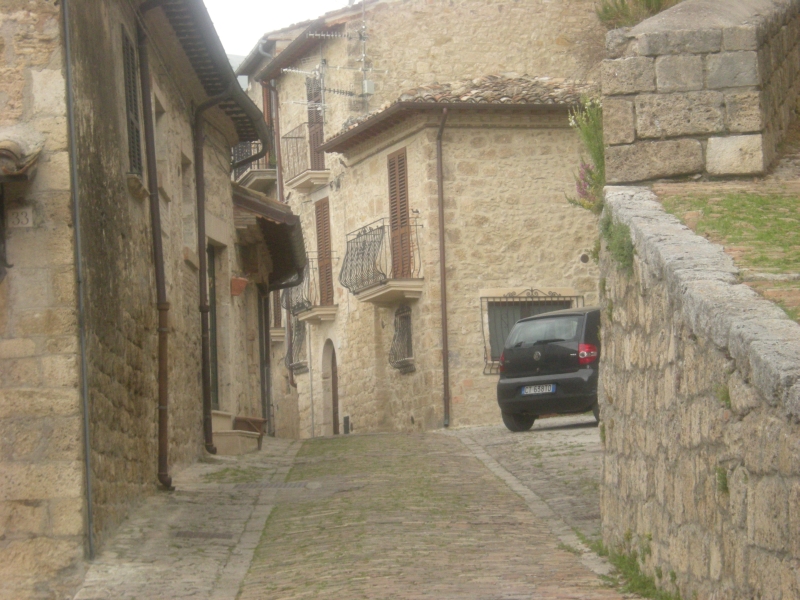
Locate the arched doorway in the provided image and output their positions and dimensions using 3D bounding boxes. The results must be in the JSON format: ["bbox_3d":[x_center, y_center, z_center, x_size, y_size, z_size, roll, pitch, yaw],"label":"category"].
[{"bbox_3d":[-1.107,1.586,41.790,0.257,1.809,0.904,0,-7,-20],"label":"arched doorway"}]

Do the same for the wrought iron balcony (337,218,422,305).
[{"bbox_3d":[-0.281,-0.675,38.106,0.709,1.028,1.768,0,-7,-20],"label":"wrought iron balcony"}]

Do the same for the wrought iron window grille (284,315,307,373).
[{"bbox_3d":[-2.171,0.872,48.373,0.240,1.034,0.860,-1,-7,-19],"label":"wrought iron window grille"}]

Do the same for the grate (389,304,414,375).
[{"bbox_3d":[0.003,0.630,38.078,0.185,1.120,0.771,0,-7,-20],"label":"grate"}]

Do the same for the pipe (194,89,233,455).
[{"bbox_3d":[-2.200,-0.369,28.721,0.470,4.458,0.120,-4,-6,5],"label":"pipe"}]

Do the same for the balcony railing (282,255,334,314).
[{"bbox_3d":[-1.815,-0.321,46.548,0.740,1.057,1.330,-1,-7,-19],"label":"balcony railing"}]

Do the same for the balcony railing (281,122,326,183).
[{"bbox_3d":[-1.886,-2.922,47.020,0.470,0.923,1.480,-1,-7,-19],"label":"balcony railing"}]

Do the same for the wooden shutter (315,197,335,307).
[{"bbox_3d":[-1.377,-0.839,42.092,0.062,1.922,0.791,0,-7,-20],"label":"wooden shutter"}]

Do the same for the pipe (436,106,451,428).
[{"bbox_3d":[0.712,-0.518,36.929,0.113,5.016,0.329,0,-7,-20],"label":"pipe"}]

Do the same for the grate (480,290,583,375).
[{"bbox_3d":[2.106,0.506,37.386,1.757,1.357,0.185,0,-7,-20],"label":"grate"}]

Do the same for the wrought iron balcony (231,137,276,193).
[{"bbox_3d":[-3.029,-2.926,49.576,0.650,1.050,1.350,0,-7,-20],"label":"wrought iron balcony"}]

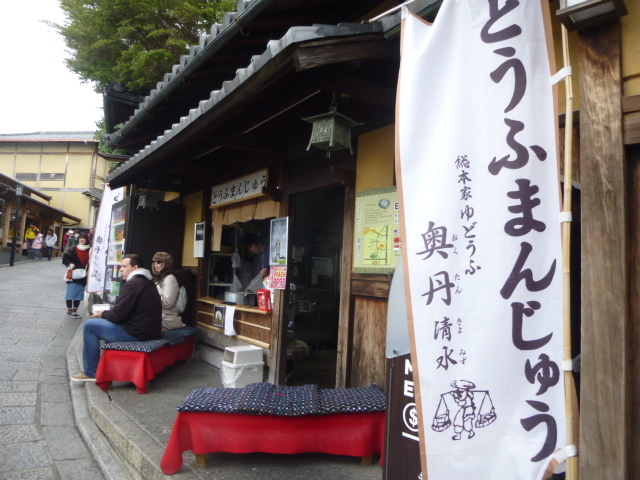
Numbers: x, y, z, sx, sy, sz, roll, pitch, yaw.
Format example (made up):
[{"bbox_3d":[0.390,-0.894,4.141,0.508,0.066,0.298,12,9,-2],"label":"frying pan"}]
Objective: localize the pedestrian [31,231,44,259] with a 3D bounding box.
[{"bbox_3d":[-13.576,0.307,22.262,0.500,1.400,0.450,0,-4,22],"label":"pedestrian"}]

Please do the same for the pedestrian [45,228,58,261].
[{"bbox_3d":[-13.081,0.238,22.621,0.520,1.560,0.400,3,-4,-11],"label":"pedestrian"}]

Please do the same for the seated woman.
[{"bbox_3d":[-1.896,0.785,5.178,0.780,1.210,0.520,2,-4,3],"label":"seated woman"}]

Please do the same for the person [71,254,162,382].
[{"bbox_3d":[-1.997,0.750,4.559,0.830,1.230,0.540,2,-4,7],"label":"person"}]

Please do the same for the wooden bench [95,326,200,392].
[{"bbox_3d":[-1.711,1.219,4.816,0.510,0.350,1.260,2,-4,7],"label":"wooden bench"}]

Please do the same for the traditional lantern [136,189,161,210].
[{"bbox_3d":[-2.130,-0.504,5.750,0.250,0.280,0.250,-2,-5,43],"label":"traditional lantern"}]

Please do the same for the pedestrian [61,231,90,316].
[{"bbox_3d":[-4.483,0.648,8.619,0.520,1.600,0.400,6,-5,-43],"label":"pedestrian"}]

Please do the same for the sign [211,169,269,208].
[{"bbox_3d":[-0.928,-0.547,5.119,0.050,0.280,1.450,5,-5,-35],"label":"sign"}]

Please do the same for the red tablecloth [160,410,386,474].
[{"bbox_3d":[-0.263,1.196,2.910,1.320,0.300,0.540,3,-4,-6],"label":"red tablecloth"}]

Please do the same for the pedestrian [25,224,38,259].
[{"bbox_3d":[-14.085,0.089,22.713,0.580,1.700,0.420,5,-5,-33],"label":"pedestrian"}]

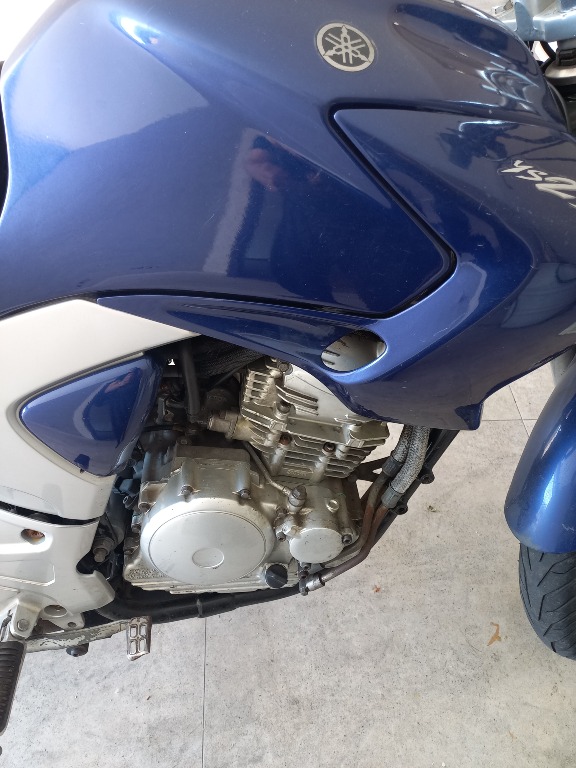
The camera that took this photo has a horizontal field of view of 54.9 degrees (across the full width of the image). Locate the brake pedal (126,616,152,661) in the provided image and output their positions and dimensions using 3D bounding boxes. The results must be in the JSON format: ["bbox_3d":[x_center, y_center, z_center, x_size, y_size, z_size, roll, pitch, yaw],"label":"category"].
[{"bbox_3d":[-0.194,0.333,0.725,0.030,0.020,0.054,-1,34,-5],"label":"brake pedal"}]

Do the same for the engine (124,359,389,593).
[{"bbox_3d":[-0.058,0.079,0.801,0.385,0.390,0.300,-1,34,-5],"label":"engine"}]

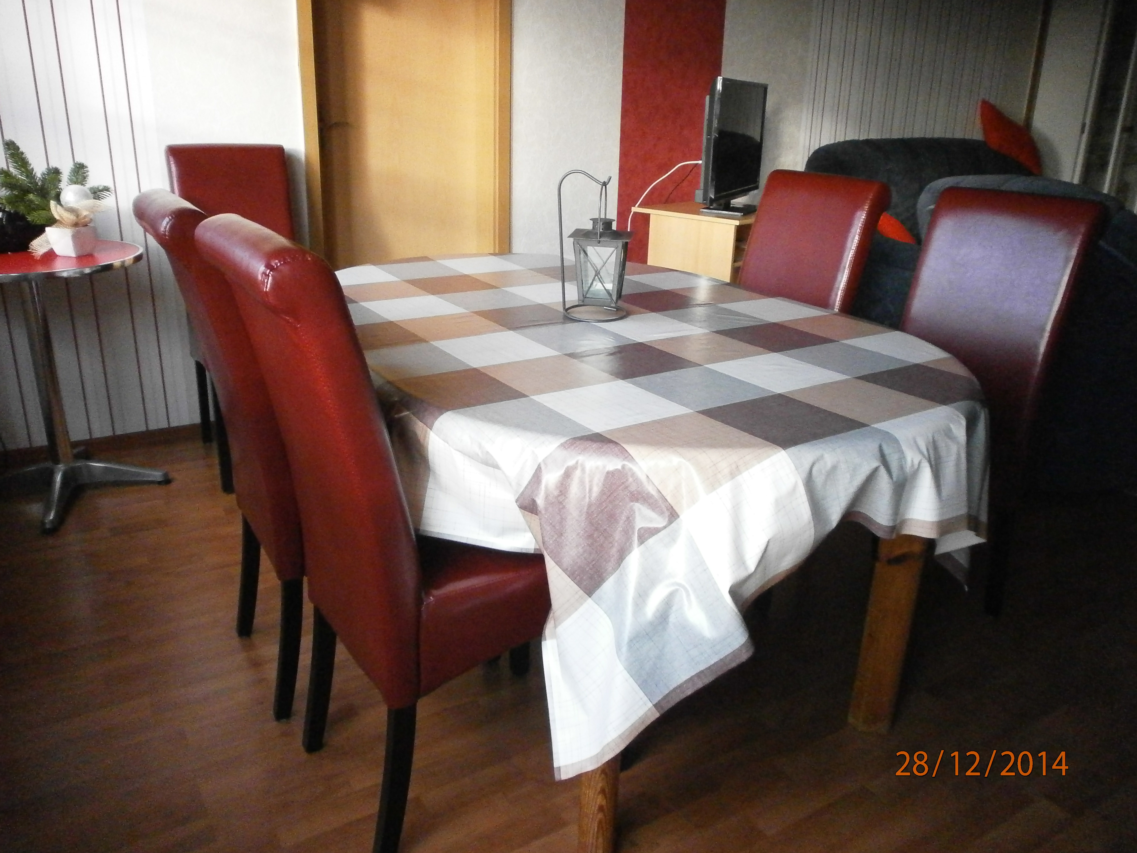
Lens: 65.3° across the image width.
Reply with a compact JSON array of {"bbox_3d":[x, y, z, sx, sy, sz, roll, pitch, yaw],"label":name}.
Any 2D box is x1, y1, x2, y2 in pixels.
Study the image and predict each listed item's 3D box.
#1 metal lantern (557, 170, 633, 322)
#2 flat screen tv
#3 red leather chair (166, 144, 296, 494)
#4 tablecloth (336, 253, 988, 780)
[{"bbox_3d":[0.062,-0.384,1.877,0.152,0.295,0.138,5,21,9],"label":"metal lantern"},{"bbox_3d":[0.682,-1.169,3.694,0.189,0.525,0.778,11,22,23],"label":"flat screen tv"},{"bbox_3d":[-1.045,-0.387,2.938,0.420,1.030,0.626,-10,24,-29],"label":"red leather chair"},{"bbox_3d":[0.015,-0.034,1.992,1.140,0.450,1.650,-12,24,-32],"label":"tablecloth"}]

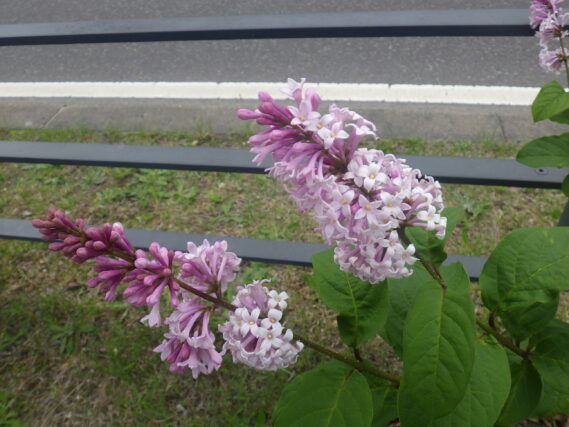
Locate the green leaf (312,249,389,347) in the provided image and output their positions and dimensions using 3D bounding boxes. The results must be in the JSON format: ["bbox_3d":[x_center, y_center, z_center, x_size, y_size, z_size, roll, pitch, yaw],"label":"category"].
[{"bbox_3d":[0.050,0.062,0.350,0.058,0.028,0.082,-5,69,-2],"label":"green leaf"}]

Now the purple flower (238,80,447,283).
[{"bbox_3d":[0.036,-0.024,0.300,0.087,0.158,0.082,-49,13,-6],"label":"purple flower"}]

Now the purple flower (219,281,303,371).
[{"bbox_3d":[-0.017,0.079,0.325,0.057,0.061,0.052,-6,12,-1],"label":"purple flower"}]

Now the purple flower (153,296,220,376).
[{"bbox_3d":[-0.067,0.086,0.320,0.046,0.055,0.044,-12,0,-1],"label":"purple flower"}]

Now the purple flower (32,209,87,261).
[{"bbox_3d":[-0.156,0.015,0.320,0.040,0.032,0.033,35,85,-6],"label":"purple flower"}]

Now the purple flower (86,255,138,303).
[{"bbox_3d":[-0.120,0.046,0.320,0.034,0.030,0.032,18,90,2],"label":"purple flower"}]

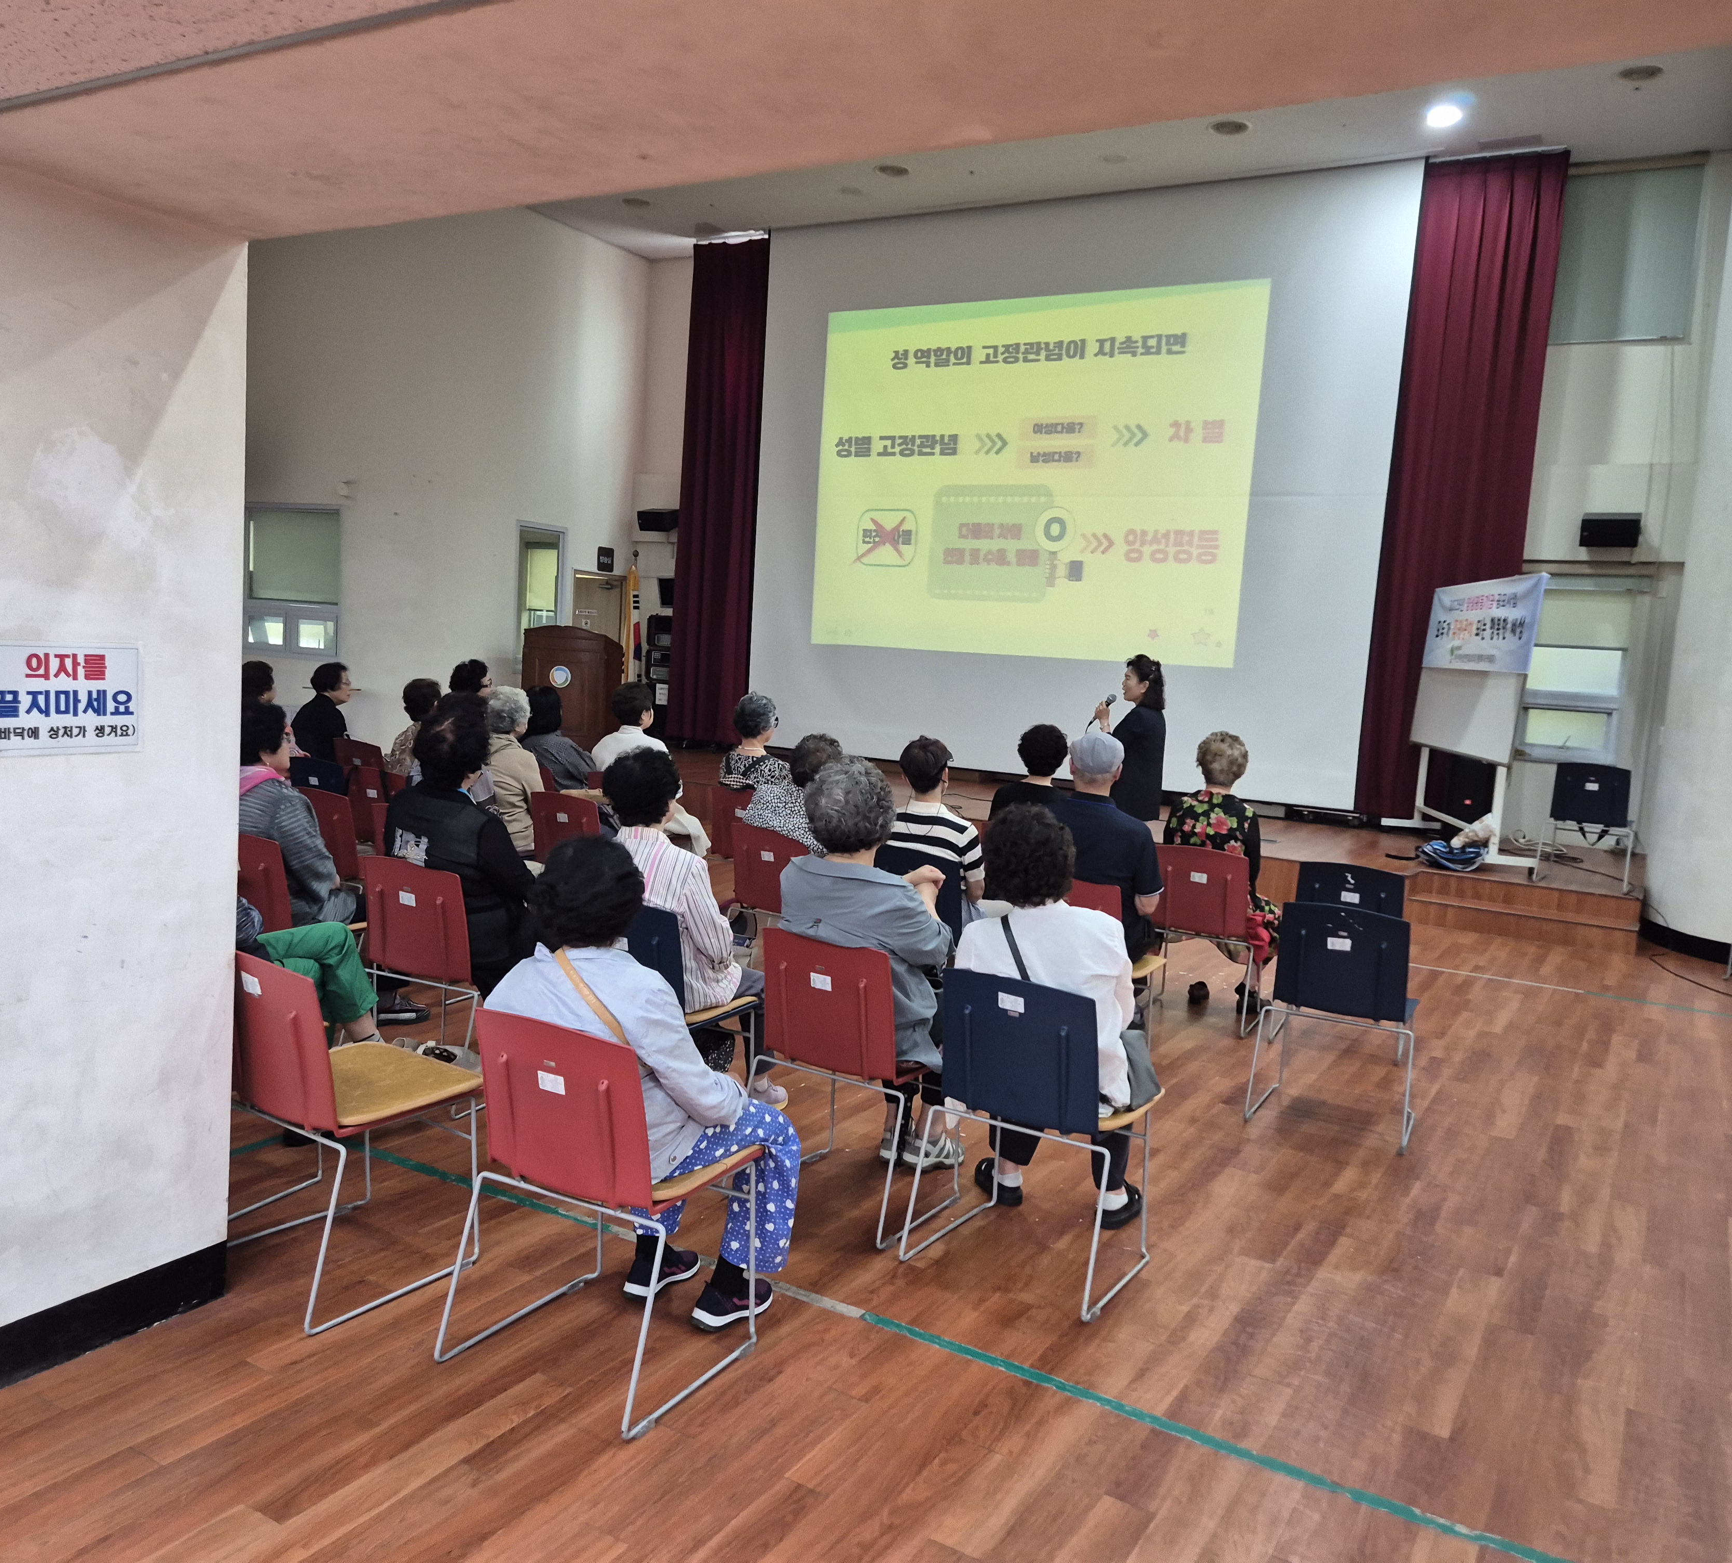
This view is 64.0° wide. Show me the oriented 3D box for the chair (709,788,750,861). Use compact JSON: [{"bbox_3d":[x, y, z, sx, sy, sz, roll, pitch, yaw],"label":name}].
[{"bbox_3d":[-0.559,0.428,7.507,0.515,0.800,0.510,7,7,29],"label":"chair"}]

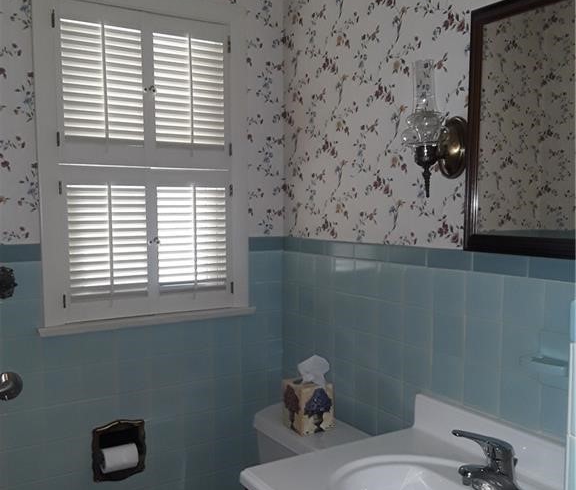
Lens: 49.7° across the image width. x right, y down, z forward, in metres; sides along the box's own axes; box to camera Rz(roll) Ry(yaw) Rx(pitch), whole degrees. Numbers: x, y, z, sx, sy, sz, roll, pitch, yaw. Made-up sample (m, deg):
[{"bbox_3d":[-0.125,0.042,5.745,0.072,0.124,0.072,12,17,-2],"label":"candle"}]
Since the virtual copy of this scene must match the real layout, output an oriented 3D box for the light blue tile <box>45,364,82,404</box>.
[{"bbox_3d":[-0.682,0.429,1.882,0.108,0.108,0.009,-2,4,-32],"label":"light blue tile"}]

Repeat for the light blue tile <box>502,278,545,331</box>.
[{"bbox_3d":[0.528,0.127,1.395,0.010,0.108,0.110,-2,4,-32],"label":"light blue tile"}]

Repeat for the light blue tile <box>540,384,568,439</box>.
[{"bbox_3d":[0.588,0.353,1.323,0.010,0.107,0.107,-2,4,-32],"label":"light blue tile"}]

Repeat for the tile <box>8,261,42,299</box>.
[{"bbox_3d":[-0.773,0.104,1.802,0.108,0.108,0.009,-2,4,-32],"label":"tile"}]

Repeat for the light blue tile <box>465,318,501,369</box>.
[{"bbox_3d":[0.470,0.231,1.496,0.010,0.108,0.108,-2,4,-32],"label":"light blue tile"}]

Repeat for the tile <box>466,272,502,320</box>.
[{"bbox_3d":[0.468,0.122,1.480,0.010,0.107,0.108,-2,4,-32],"label":"tile"}]

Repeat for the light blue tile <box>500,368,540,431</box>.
[{"bbox_3d":[0.530,0.347,1.414,0.010,0.107,0.107,-2,4,-32],"label":"light blue tile"}]

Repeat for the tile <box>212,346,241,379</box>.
[{"bbox_3d":[-0.216,0.406,2.154,0.107,0.107,0.010,-2,4,-32],"label":"tile"}]

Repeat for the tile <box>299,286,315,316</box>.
[{"bbox_3d":[0.064,0.191,2.138,0.010,0.107,0.107,-2,4,-32],"label":"tile"}]

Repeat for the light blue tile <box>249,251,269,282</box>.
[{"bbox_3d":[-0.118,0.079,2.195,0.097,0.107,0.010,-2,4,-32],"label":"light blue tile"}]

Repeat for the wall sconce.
[{"bbox_3d":[0.351,-0.281,1.510,0.150,0.332,0.108,-2,4,-32],"label":"wall sconce"}]

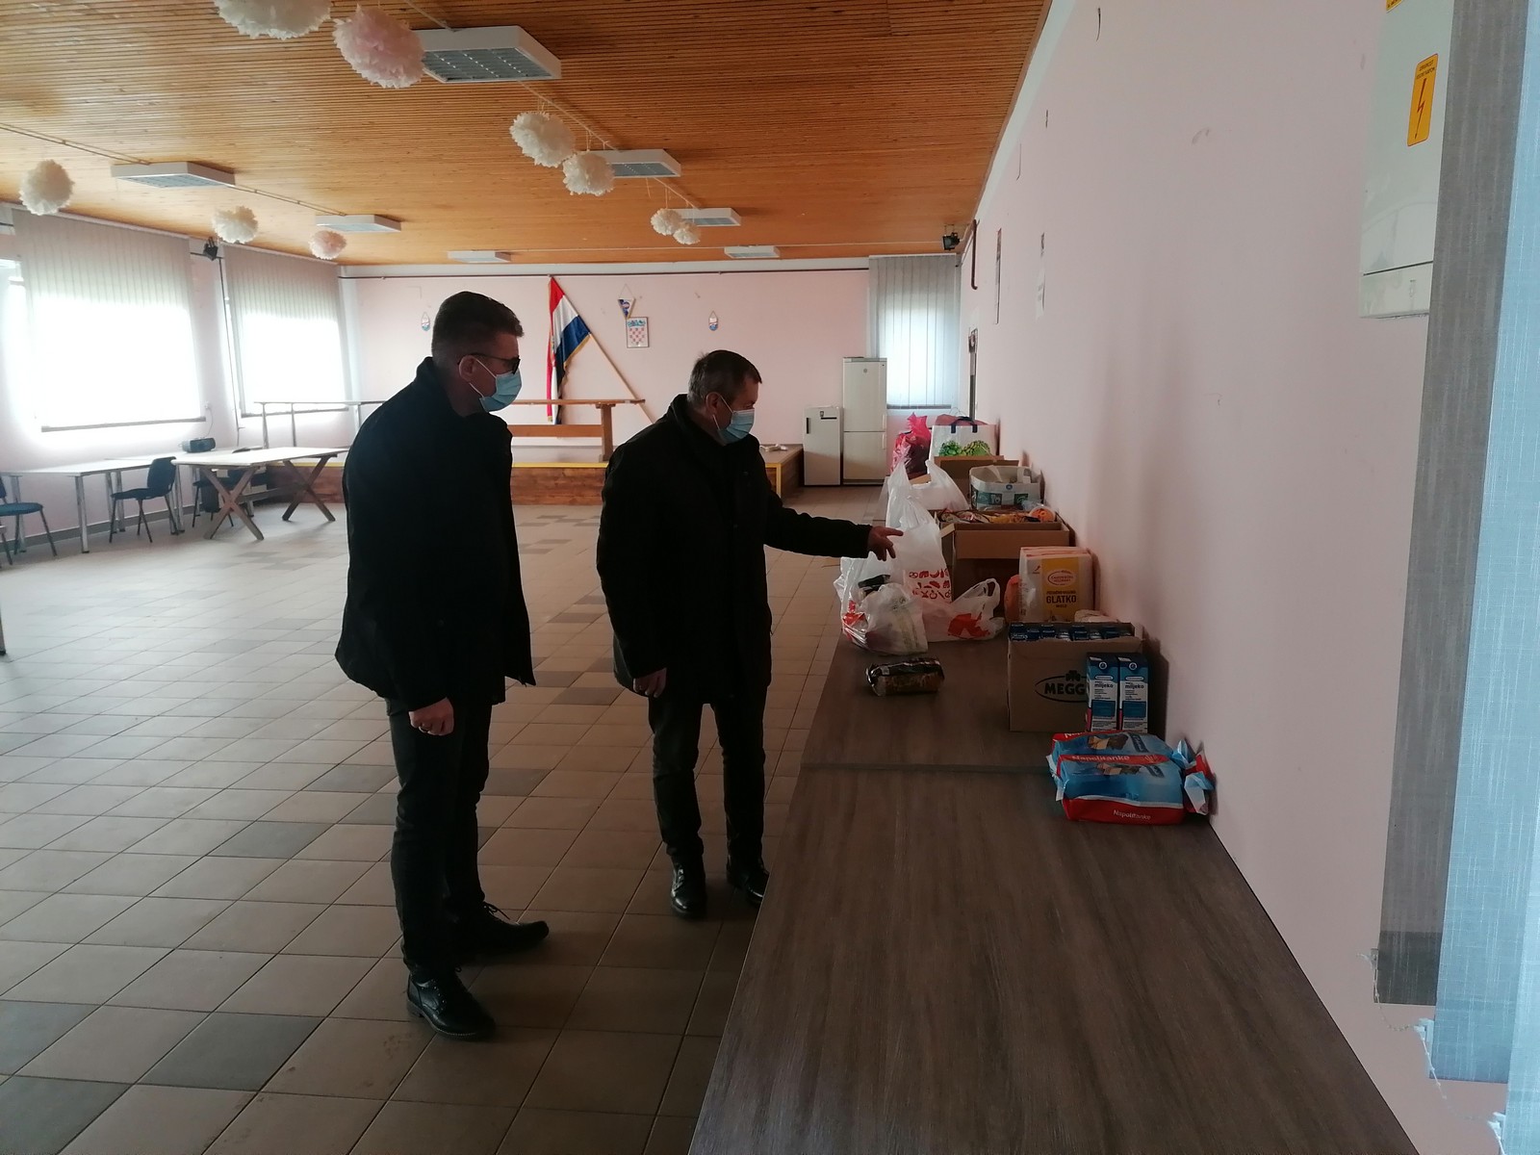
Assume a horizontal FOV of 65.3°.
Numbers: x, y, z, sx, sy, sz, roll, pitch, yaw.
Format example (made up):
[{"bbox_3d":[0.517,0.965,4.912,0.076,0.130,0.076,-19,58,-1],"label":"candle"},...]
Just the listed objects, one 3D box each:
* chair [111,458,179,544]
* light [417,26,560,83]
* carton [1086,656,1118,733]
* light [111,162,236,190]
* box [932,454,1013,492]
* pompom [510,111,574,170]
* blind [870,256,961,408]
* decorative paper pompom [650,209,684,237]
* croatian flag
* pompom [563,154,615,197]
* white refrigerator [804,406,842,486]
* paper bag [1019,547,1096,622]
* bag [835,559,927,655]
[{"bbox_3d":[-6.523,-0.820,12.556,0.520,0.840,0.490,-2,10,-4],"label":"chair"},{"bbox_3d":[-1.353,-2.426,5.598,0.595,0.090,0.595,0,10,7],"label":"light"},{"bbox_3d":[0.765,0.280,2.768,0.060,0.196,0.088,0,10,7],"label":"carton"},{"bbox_3d":[-4.326,-2.924,8.754,0.590,0.085,0.590,0,10,7],"label":"light"},{"bbox_3d":[1.063,-0.421,6.241,0.410,0.400,0.360,0,10,7],"label":"box"},{"bbox_3d":[-1.251,-2.399,6.588,0.350,0.295,0.340,0,10,7],"label":"pompom"},{"bbox_3d":[1.990,-3.394,16.648,1.225,2.084,0.100,0,10,7],"label":"blind"},{"bbox_3d":[-0.867,-2.997,10.127,0.270,0.250,0.270,0,10,8],"label":"decorative paper pompom"},{"bbox_3d":[-2.822,-3.203,16.873,0.620,1.970,0.200,0,10,8],"label":"croatian flag"},{"bbox_3d":[-1.184,-2.622,7.815,0.340,0.300,0.340,0,10,7],"label":"pompom"},{"bbox_3d":[0.768,-1.861,16.947,0.513,1.089,0.560,0,10,7],"label":"white refrigerator"},{"bbox_3d":[0.913,0.078,3.821,0.208,0.328,0.160,0,10,8],"label":"paper bag"},{"bbox_3d":[0.356,0.071,3.828,0.290,0.290,0.270,0,10,7],"label":"bag"}]

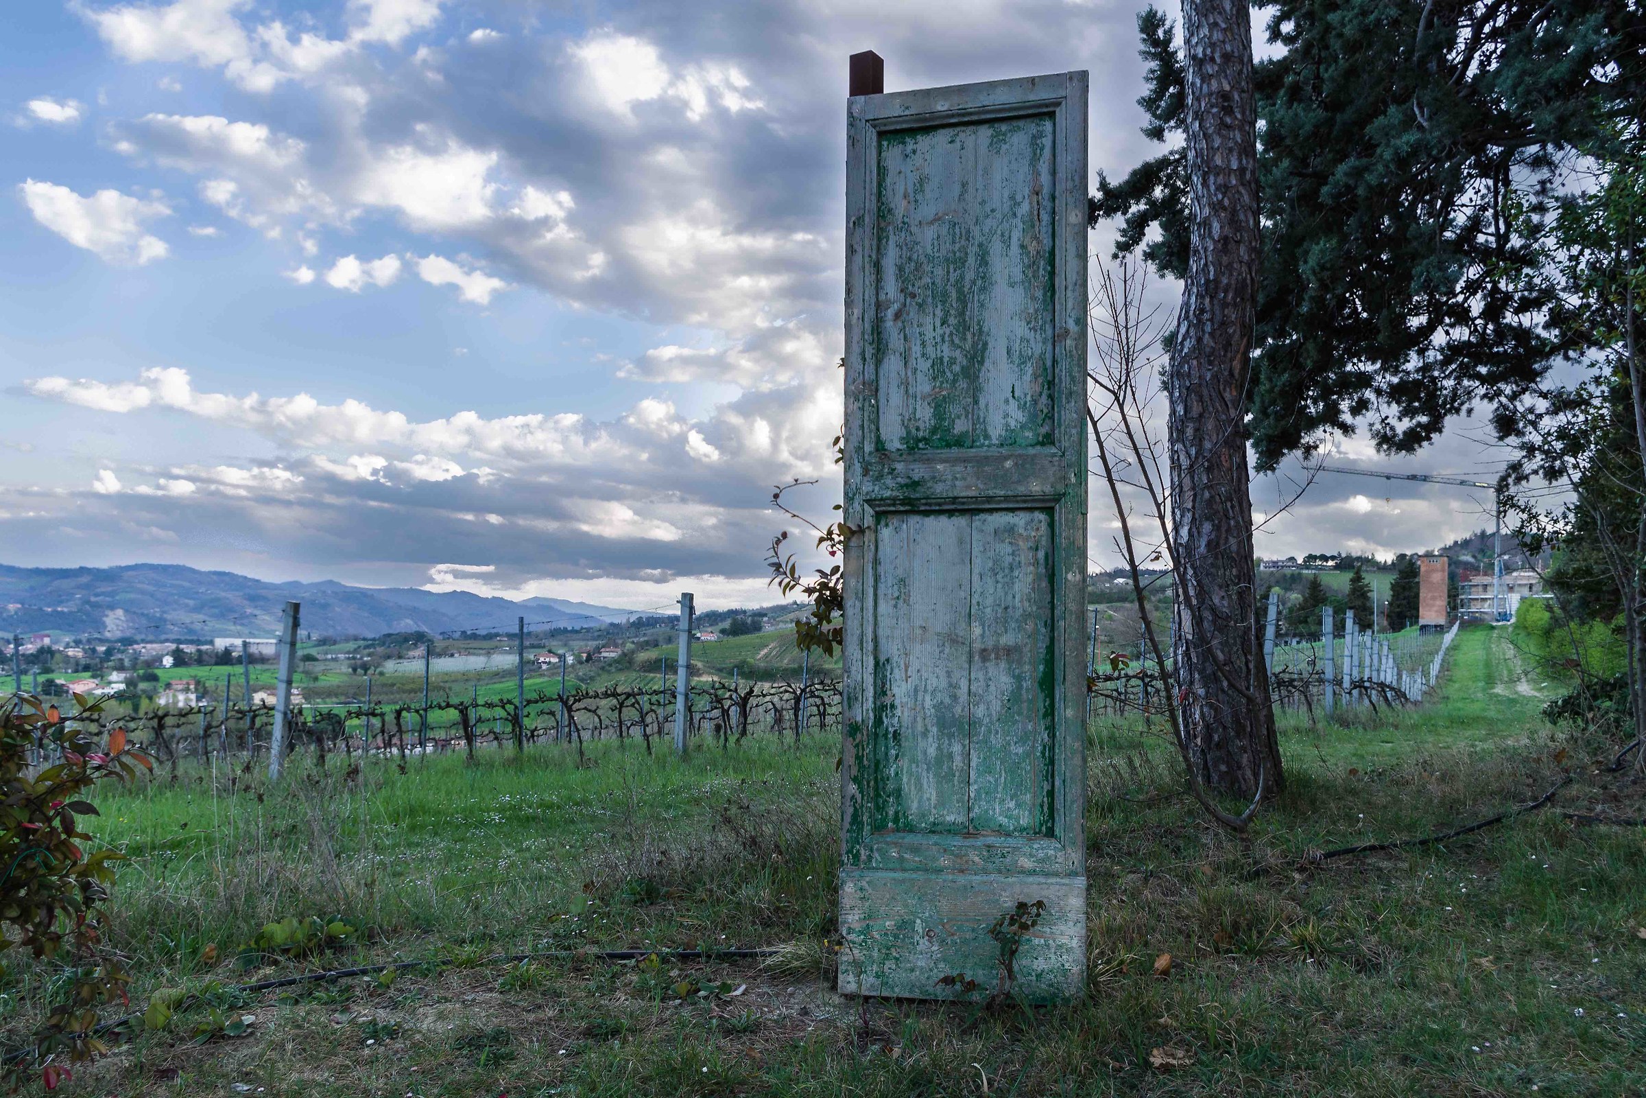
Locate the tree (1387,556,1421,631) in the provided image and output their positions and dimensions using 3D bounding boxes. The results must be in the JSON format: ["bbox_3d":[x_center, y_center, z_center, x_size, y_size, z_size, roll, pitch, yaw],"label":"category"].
[{"bbox_3d":[85.040,6.566,180.000,5.600,11.200,5.600,1,-2,0],"label":"tree"}]

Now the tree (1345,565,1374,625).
[{"bbox_3d":[76.115,6.840,175.000,4.000,9.000,4.000,1,-2,0],"label":"tree"}]

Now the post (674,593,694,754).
[{"bbox_3d":[-1.714,1.543,15.300,0.115,1.990,0.115,2,-2,16],"label":"post"}]

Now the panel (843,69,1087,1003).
[{"bbox_3d":[0.391,-0.045,3.424,0.671,2.523,0.050,0,-3,13],"label":"panel"}]

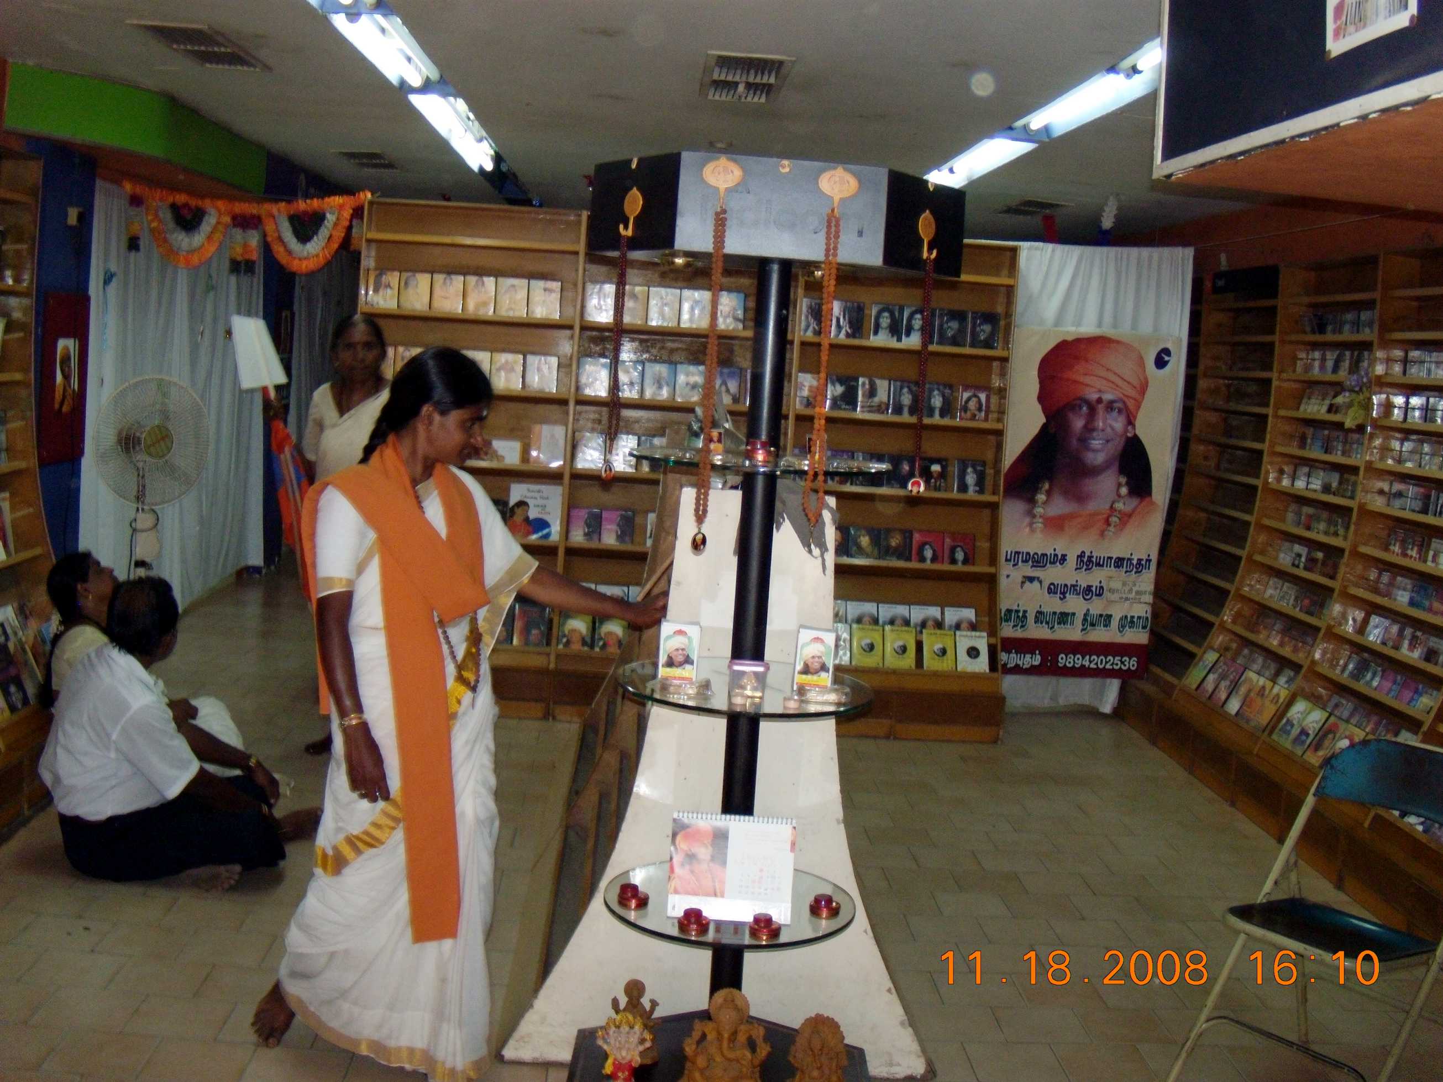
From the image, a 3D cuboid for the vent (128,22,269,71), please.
[{"bbox_3d":[-1.639,-1.569,4.733,0.255,0.040,0.800,3,7,-3],"label":"vent"}]

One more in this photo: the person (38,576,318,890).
[{"bbox_3d":[-1.574,0.496,4.338,0.760,0.810,0.640,-1,9,-33],"label":"person"}]

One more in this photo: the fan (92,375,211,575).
[{"bbox_3d":[-2.001,0.090,5.222,0.420,1.335,0.460,9,9,38],"label":"fan"}]

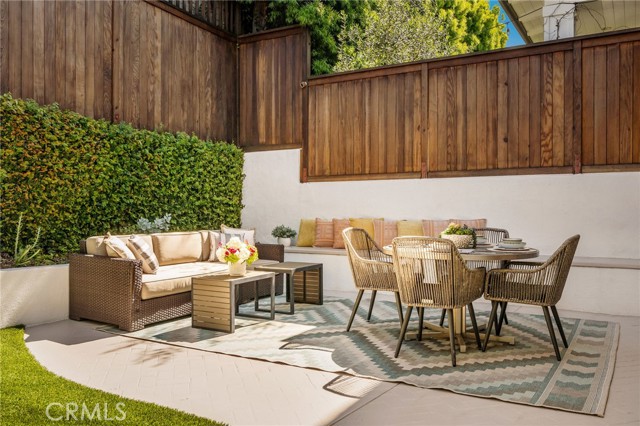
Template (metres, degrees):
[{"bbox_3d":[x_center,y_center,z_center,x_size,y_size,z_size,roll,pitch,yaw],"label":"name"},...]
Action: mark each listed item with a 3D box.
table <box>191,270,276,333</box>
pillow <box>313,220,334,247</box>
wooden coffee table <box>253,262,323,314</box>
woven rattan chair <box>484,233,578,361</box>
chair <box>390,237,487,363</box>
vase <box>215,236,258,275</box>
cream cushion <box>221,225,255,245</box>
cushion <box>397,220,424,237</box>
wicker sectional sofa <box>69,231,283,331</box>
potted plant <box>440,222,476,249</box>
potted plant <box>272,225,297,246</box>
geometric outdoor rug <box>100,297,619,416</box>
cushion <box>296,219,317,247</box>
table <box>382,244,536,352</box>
[{"bbox_3d":[-0.792,0.807,4.969,0.463,0.447,0.636,0,0,29],"label":"table"},{"bbox_3d":[0.090,0.280,7.345,0.430,0.420,0.140,0,-14,31],"label":"pillow"},{"bbox_3d":[-0.314,0.787,5.693,0.460,0.449,0.599,0,1,31],"label":"wooden coffee table"},{"bbox_3d":[1.612,0.592,4.036,0.647,0.880,0.583,0,0,35],"label":"woven rattan chair"},{"bbox_3d":[0.844,0.590,3.857,0.562,0.861,0.663,0,1,31],"label":"chair"},{"bbox_3d":[-0.773,0.405,5.032,0.398,0.360,0.382,0,0,0],"label":"vase"},{"bbox_3d":[-0.998,0.397,6.524,0.445,0.445,0.148,0,-15,11],"label":"cream cushion"},{"bbox_3d":[1.190,0.289,6.859,0.435,0.429,0.148,0,-15,31],"label":"cushion"},{"bbox_3d":[-1.452,0.624,5.883,0.975,0.806,2.279,0,0,31],"label":"wicker sectional sofa"},{"bbox_3d":[1.162,0.189,4.480,0.302,0.217,0.302,0,0,31],"label":"potted plant"},{"bbox_3d":[-0.515,0.332,7.521,0.342,0.316,0.342,-1,1,0],"label":"potted plant"},{"bbox_3d":[0.376,1.010,4.761,3.948,0.012,2.472,0,1,31],"label":"geometric outdoor rug"},{"bbox_3d":[-0.140,0.281,7.483,0.430,0.420,0.140,0,-14,31],"label":"cushion"},{"bbox_3d":[1.177,0.666,4.475,1.299,0.727,1.299,0,0,31],"label":"table"}]

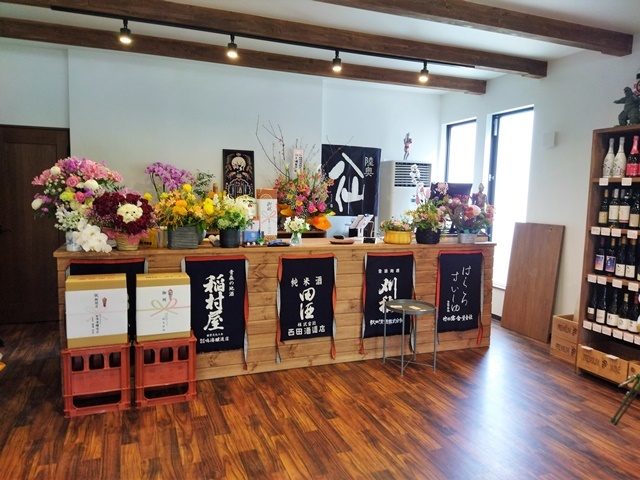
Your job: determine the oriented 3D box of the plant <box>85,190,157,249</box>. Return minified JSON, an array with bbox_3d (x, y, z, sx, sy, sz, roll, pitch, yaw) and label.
[{"bbox_3d":[-1.453,-0.143,3.654,0.482,0.426,0.400,-1,5,-22],"label":"plant"}]

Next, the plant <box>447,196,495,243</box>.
[{"bbox_3d":[1.461,-0.199,4.845,0.430,0.430,0.350,-1,6,-23],"label":"plant"}]

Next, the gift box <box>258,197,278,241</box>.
[{"bbox_3d":[-0.437,-0.188,4.234,0.155,0.430,0.110,-1,6,-23],"label":"gift box"}]

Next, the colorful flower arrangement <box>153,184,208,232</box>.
[{"bbox_3d":[-1.071,-0.242,3.831,0.404,0.357,0.360,-1,5,-22],"label":"colorful flower arrangement"}]

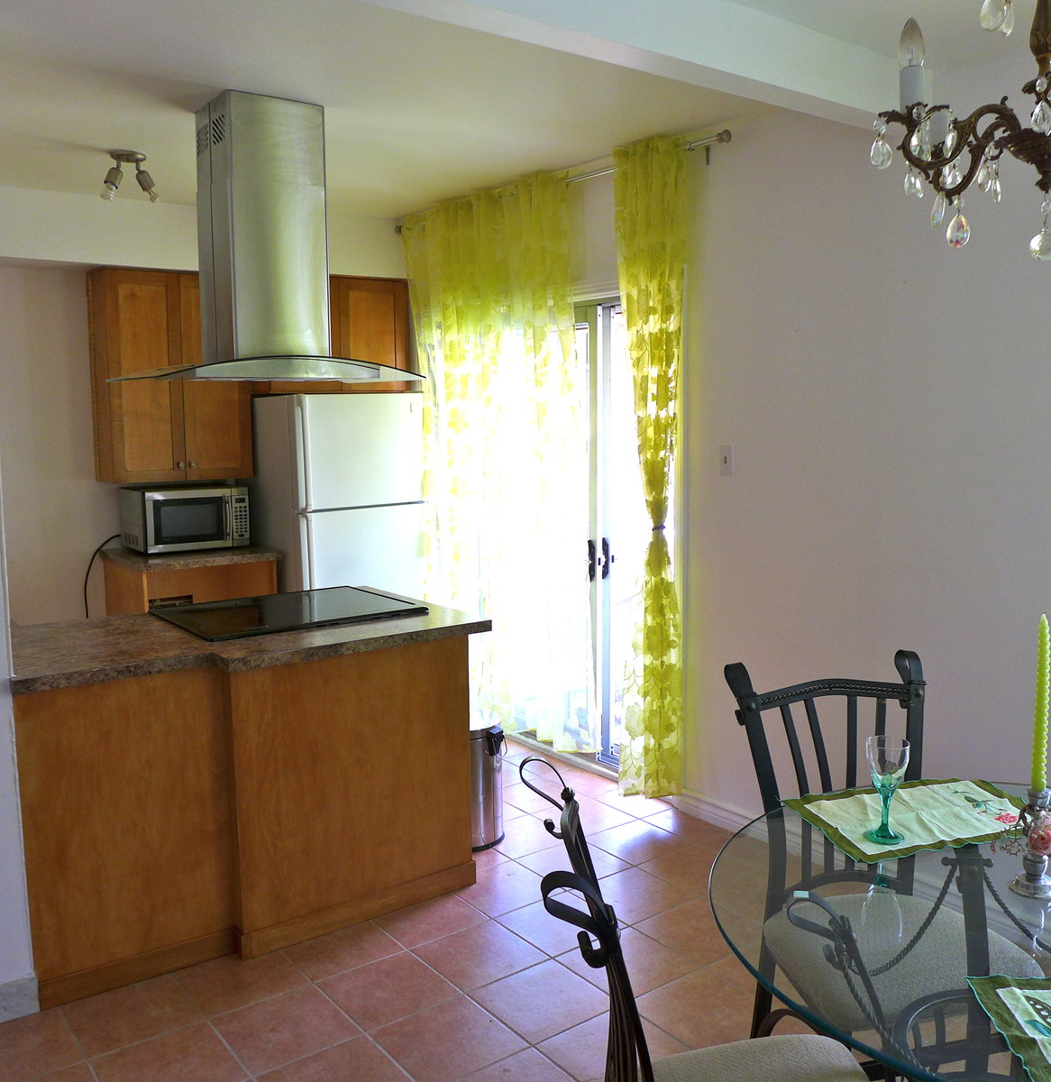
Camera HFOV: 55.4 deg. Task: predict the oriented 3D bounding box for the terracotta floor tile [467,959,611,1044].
[{"bbox_3d":[0.050,1.258,2.737,0.303,0.010,0.303,-5,8,-36],"label":"terracotta floor tile"}]

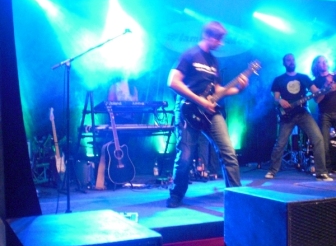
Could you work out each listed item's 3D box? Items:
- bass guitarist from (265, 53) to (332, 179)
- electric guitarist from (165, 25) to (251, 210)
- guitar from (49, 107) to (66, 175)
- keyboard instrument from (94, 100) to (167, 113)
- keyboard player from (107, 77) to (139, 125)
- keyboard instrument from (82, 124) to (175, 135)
[{"bbox_3d":[1.712,-0.080,6.500,0.800,1.680,0.500,0,0,0],"label":"bass guitarist"},{"bbox_3d":[0.369,-0.100,4.600,0.720,1.720,0.530,0,0,-40],"label":"electric guitarist"},{"bbox_3d":[-1.420,0.258,6.350,0.070,0.970,0.310,-14,-7,31],"label":"guitar"},{"bbox_3d":[-0.500,-0.223,6.650,0.980,0.100,0.290,0,-18,-27],"label":"keyboard instrument"},{"bbox_3d":[-0.671,-0.090,7.100,0.520,1.700,0.420,0,0,-18],"label":"keyboard player"},{"bbox_3d":[-0.523,0.087,6.600,1.250,0.130,0.330,0,0,-27],"label":"keyboard instrument"}]

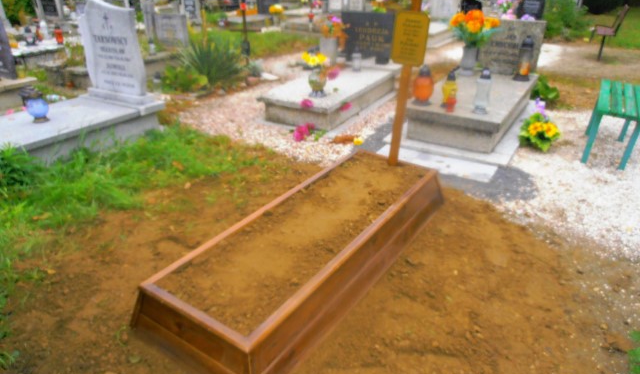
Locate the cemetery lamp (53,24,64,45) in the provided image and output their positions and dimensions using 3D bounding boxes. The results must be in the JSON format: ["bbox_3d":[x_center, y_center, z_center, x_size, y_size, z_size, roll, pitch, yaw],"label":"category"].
[{"bbox_3d":[-4.207,-2.440,7.128,0.135,0.275,0.135,-15,31,-26],"label":"cemetery lamp"}]

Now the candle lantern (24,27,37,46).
[{"bbox_3d":[-4.663,-2.415,7.110,0.140,0.250,0.140,-17,31,-28],"label":"candle lantern"}]

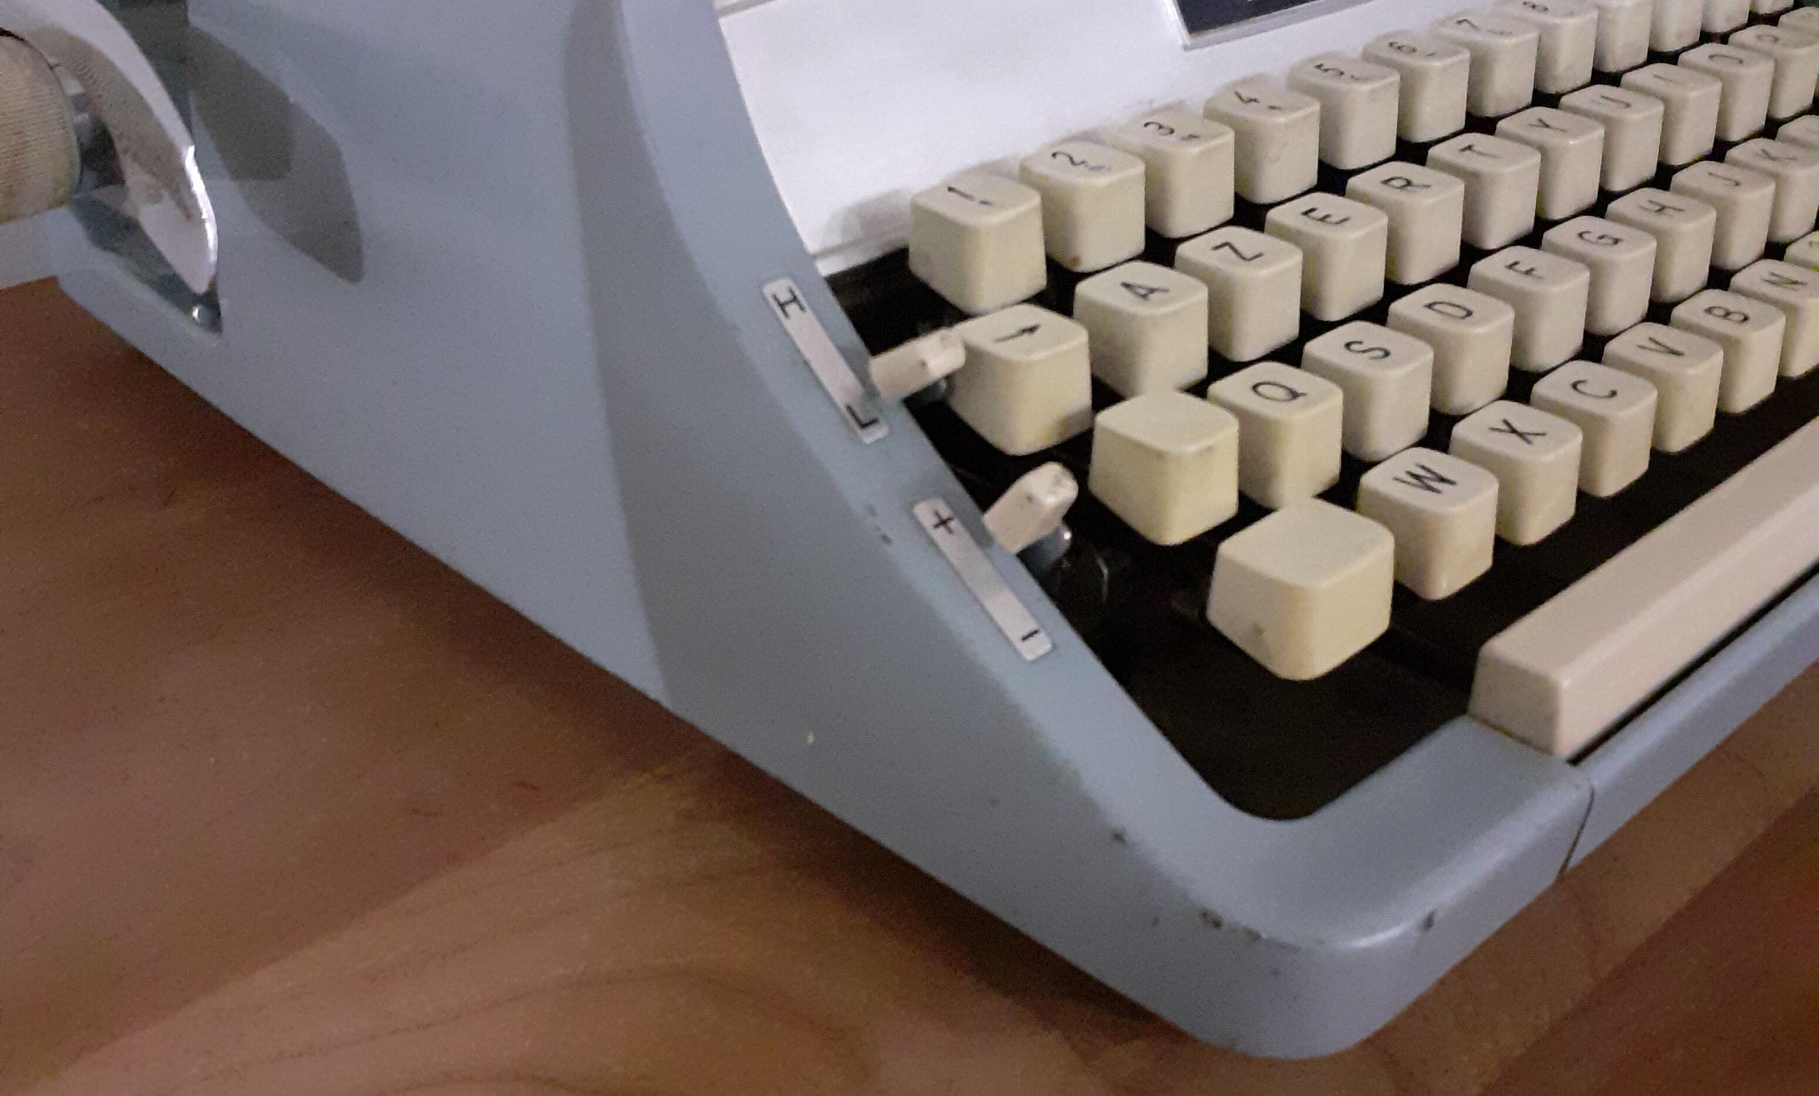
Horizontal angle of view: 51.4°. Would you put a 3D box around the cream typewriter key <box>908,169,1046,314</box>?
[{"bbox_3d":[0.008,-0.038,0.234,0.014,0.012,0.015,-25,40,-37],"label":"cream typewriter key"}]

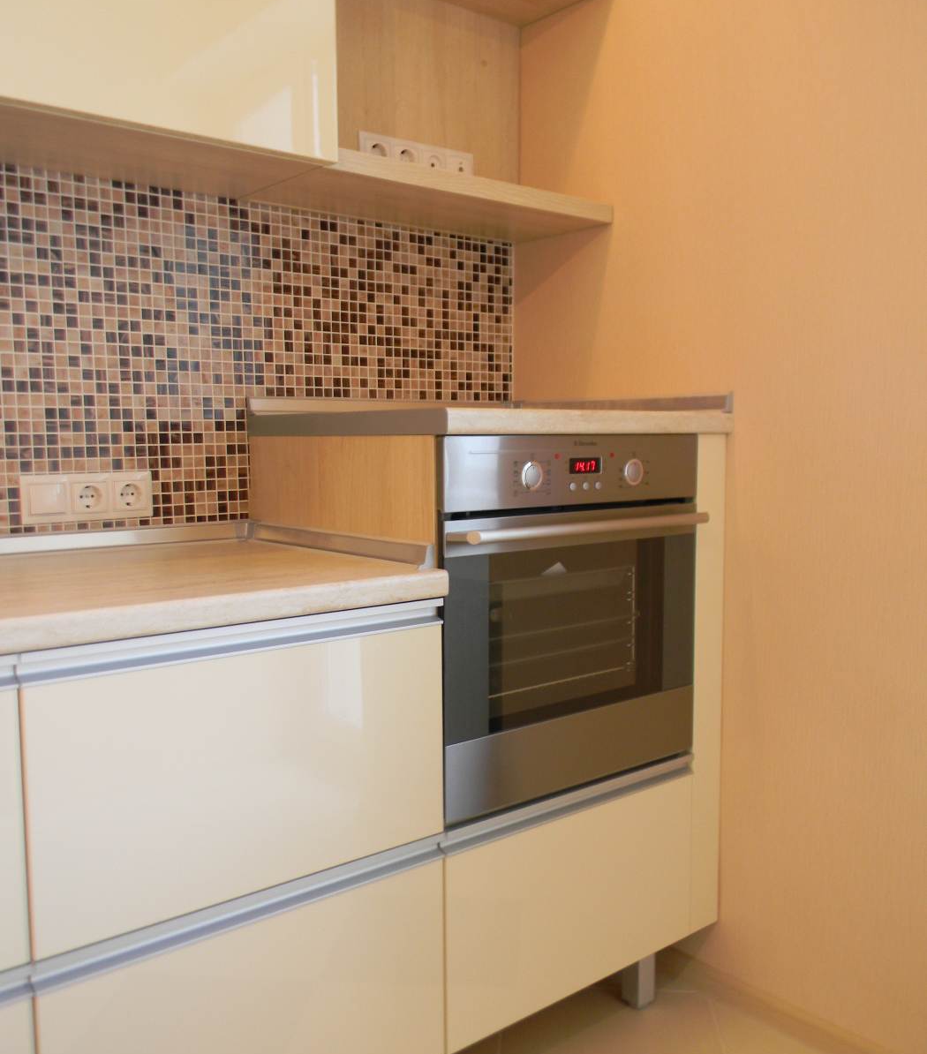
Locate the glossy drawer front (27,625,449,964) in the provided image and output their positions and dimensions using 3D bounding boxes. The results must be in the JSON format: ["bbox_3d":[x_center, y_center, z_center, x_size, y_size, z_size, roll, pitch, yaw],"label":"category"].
[{"bbox_3d":[-0.269,0.325,1.336,0.600,0.321,0.019,-4,6,-39],"label":"glossy drawer front"}]

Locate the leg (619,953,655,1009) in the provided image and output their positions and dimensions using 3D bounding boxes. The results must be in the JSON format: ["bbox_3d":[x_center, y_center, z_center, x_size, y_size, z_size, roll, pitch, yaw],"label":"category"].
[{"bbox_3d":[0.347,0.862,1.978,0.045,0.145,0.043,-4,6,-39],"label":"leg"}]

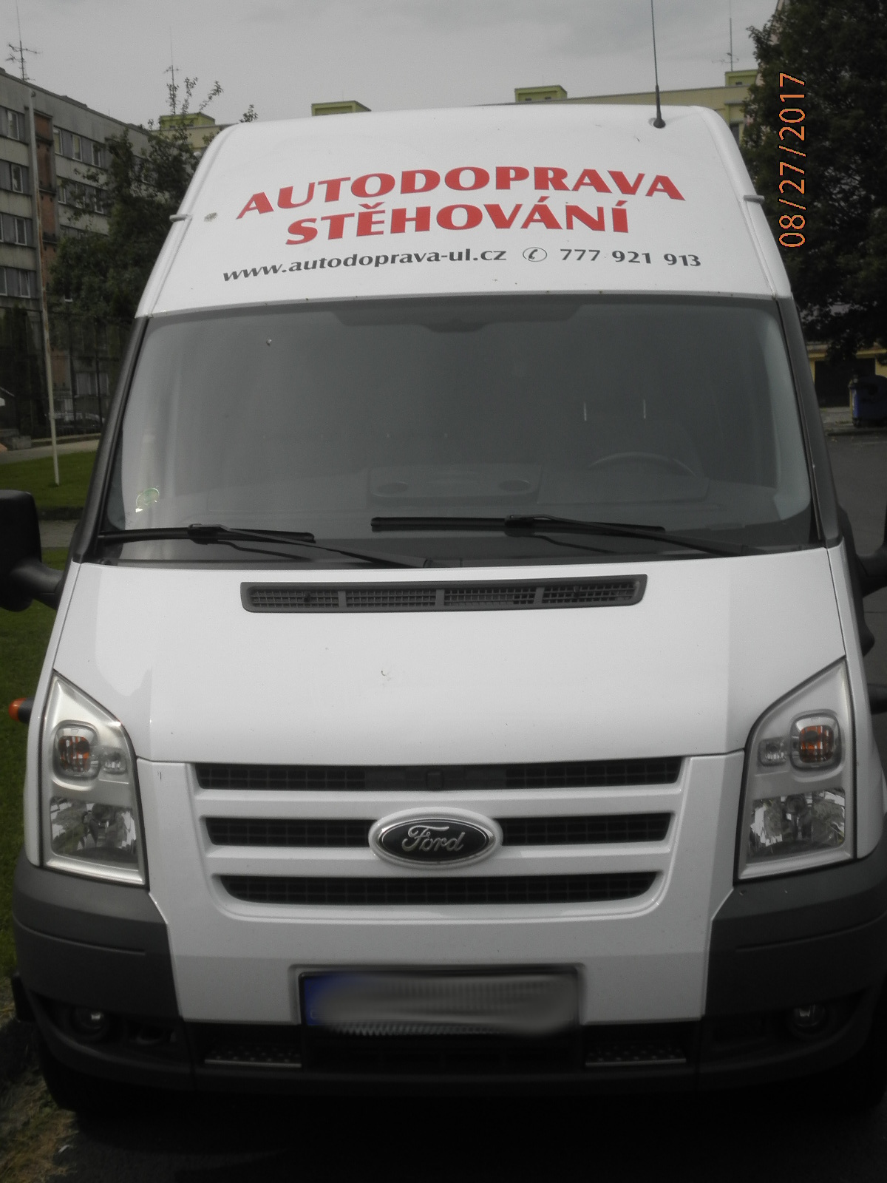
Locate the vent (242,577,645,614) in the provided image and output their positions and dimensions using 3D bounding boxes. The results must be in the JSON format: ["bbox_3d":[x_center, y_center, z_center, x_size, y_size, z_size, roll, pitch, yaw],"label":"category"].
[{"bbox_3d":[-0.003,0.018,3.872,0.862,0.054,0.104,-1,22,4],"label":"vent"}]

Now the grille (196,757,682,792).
[{"bbox_3d":[-0.014,0.360,3.622,0.959,0.052,0.100,-1,1,4],"label":"grille"}]

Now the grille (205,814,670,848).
[{"bbox_3d":[-0.015,0.465,3.586,0.904,0.054,0.093,-1,1,4],"label":"grille"}]

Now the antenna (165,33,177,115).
[{"bbox_3d":[-24.253,-46.274,165.000,1.100,7.300,0.800,-1,7,4],"label":"antenna"}]

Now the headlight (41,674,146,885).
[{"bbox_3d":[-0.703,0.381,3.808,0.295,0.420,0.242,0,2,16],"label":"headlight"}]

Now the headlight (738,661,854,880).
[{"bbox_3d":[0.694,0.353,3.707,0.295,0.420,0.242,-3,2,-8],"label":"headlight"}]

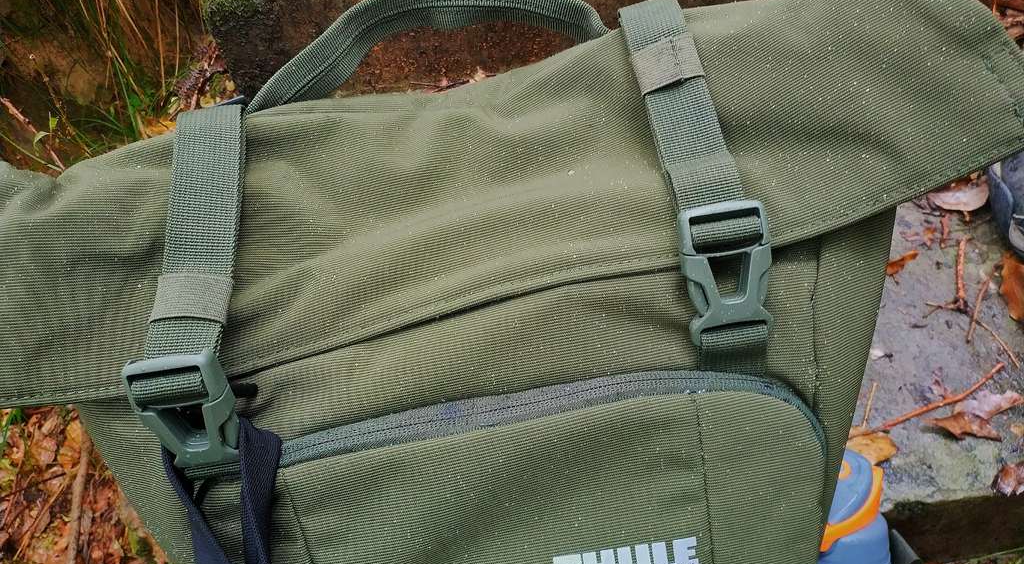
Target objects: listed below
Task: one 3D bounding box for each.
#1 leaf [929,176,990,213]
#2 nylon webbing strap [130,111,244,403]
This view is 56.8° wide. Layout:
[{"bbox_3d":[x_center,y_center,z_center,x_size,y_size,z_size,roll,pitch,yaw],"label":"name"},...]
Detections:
[{"bbox_3d":[0.368,-0.077,0.775,0.053,0.012,0.038,1,51,9],"label":"leaf"},{"bbox_3d":[-0.124,-0.014,0.370,0.031,0.026,0.122,2,78,1],"label":"nylon webbing strap"}]

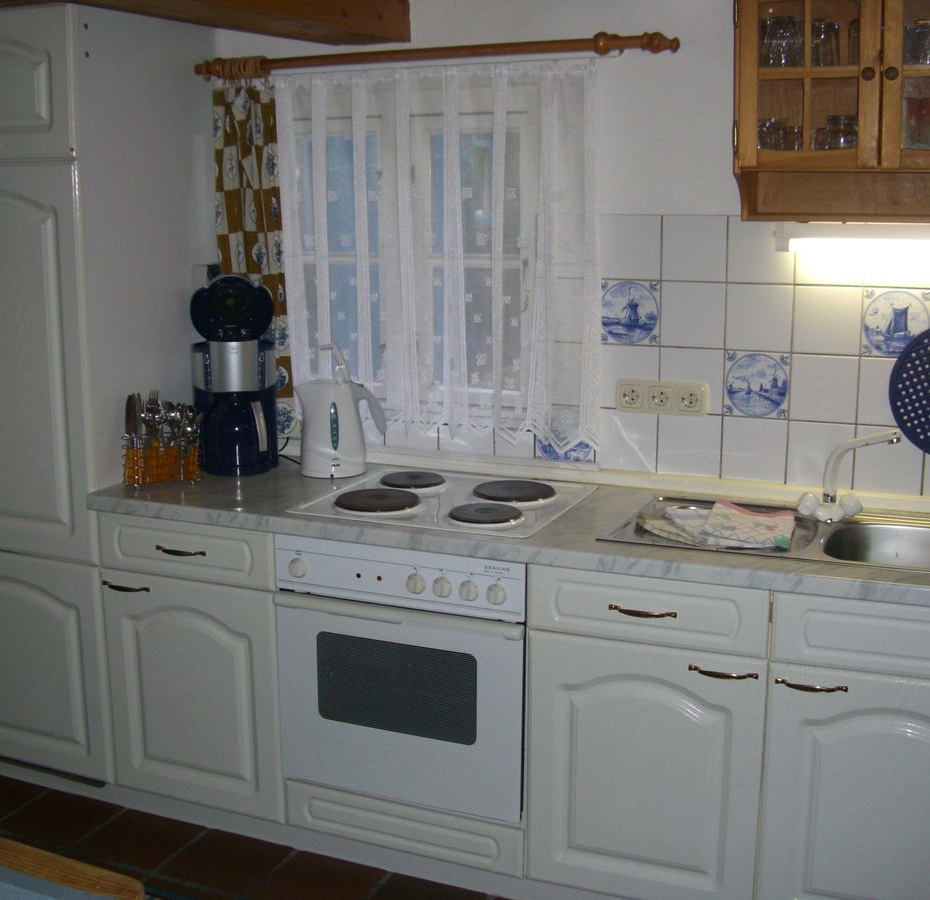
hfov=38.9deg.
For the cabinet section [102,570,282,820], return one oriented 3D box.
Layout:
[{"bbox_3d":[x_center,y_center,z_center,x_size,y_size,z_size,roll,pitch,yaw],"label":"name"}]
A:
[{"bbox_3d":[-0.535,0.528,3.381,0.495,0.570,0.570,5,12,23],"label":"cabinet section"}]

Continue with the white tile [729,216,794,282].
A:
[{"bbox_3d":[0.670,-0.452,2.980,0.152,0.152,0.010,5,12,23],"label":"white tile"}]

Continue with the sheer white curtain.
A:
[{"bbox_3d":[-0.081,-0.475,3.246,0.872,0.922,0.060,5,12,23],"label":"sheer white curtain"}]

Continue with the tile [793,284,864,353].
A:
[{"bbox_3d":[0.801,-0.287,2.912,0.150,0.150,0.008,5,12,23],"label":"tile"}]

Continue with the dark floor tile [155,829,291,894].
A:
[{"bbox_3d":[-0.546,0.955,3.087,0.243,0.012,0.232,5,12,23],"label":"dark floor tile"}]

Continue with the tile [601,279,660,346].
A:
[{"bbox_3d":[0.387,-0.320,3.081,0.150,0.150,0.009,5,12,24],"label":"tile"}]

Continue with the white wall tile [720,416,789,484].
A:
[{"bbox_3d":[0.674,0.001,3.069,0.152,0.152,0.010,5,12,23],"label":"white wall tile"}]

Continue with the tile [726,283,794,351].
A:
[{"bbox_3d":[0.661,-0.296,2.959,0.150,0.150,0.009,5,12,24],"label":"tile"}]

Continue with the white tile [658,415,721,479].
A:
[{"bbox_3d":[0.534,-0.011,3.130,0.152,0.152,0.010,5,12,23],"label":"white tile"}]

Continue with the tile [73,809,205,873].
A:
[{"bbox_3d":[-0.772,0.934,3.188,0.243,0.012,0.232,5,12,23],"label":"tile"}]

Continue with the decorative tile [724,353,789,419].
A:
[{"bbox_3d":[0.673,-0.151,3.039,0.152,0.152,0.010,5,12,23],"label":"decorative tile"}]

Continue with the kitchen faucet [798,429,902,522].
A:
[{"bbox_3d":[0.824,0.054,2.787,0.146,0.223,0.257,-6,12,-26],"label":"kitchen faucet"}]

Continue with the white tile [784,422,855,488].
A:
[{"bbox_3d":[0.803,0.011,2.971,0.150,0.150,0.008,5,12,23],"label":"white tile"}]

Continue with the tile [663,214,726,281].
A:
[{"bbox_3d":[0.523,-0.456,2.992,0.150,0.150,0.009,5,12,24],"label":"tile"}]

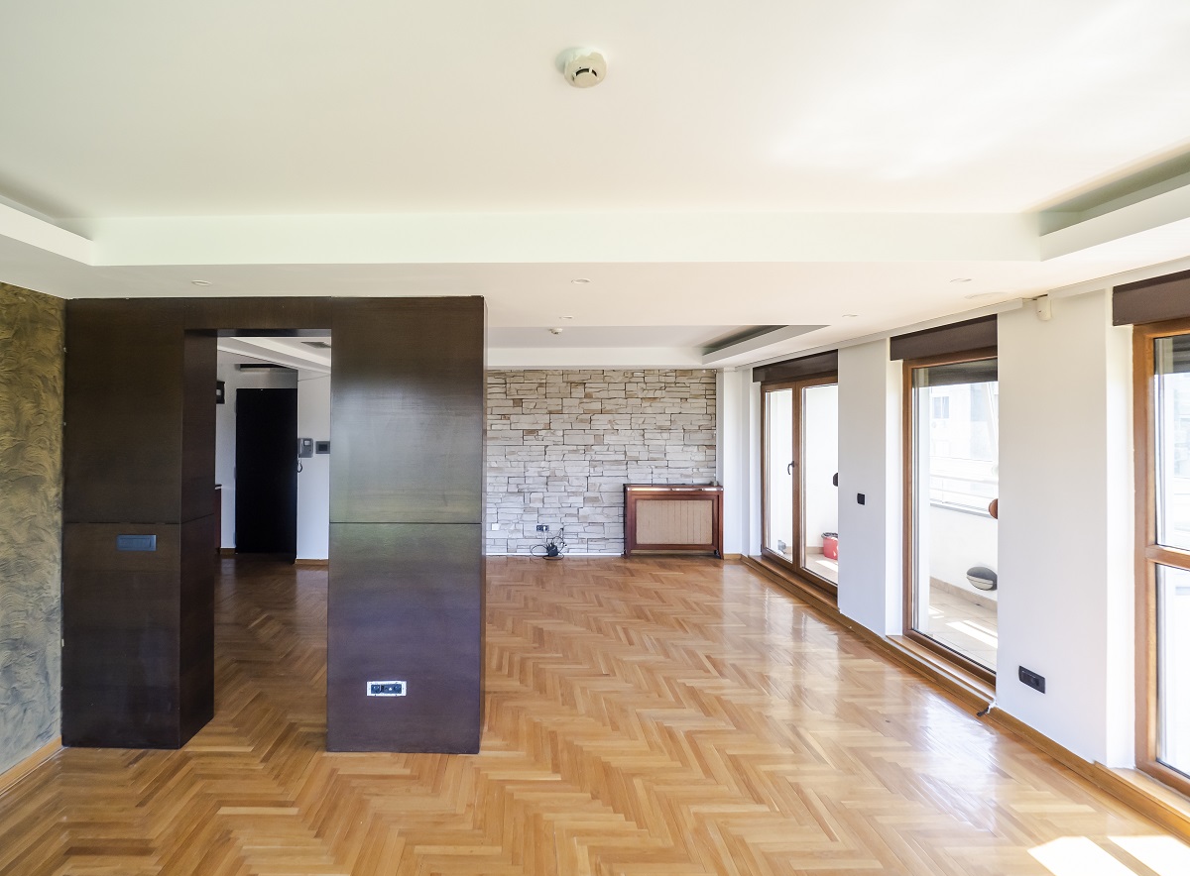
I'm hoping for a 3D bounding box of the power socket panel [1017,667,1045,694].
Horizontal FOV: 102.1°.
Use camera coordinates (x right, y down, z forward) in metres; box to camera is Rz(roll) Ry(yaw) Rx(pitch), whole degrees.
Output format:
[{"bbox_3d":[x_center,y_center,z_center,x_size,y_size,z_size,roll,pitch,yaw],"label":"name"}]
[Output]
[{"bbox_3d":[2.247,1.244,2.479,0.012,0.077,0.125,0,2,-8],"label":"power socket panel"}]

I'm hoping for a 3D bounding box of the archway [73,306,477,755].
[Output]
[{"bbox_3d":[-1.598,0.444,2.531,2.063,2.279,0.250,0,2,-1],"label":"archway"}]

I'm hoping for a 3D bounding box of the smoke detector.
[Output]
[{"bbox_3d":[-0.022,-0.833,1.085,0.098,0.038,0.098,0,2,0],"label":"smoke detector"}]

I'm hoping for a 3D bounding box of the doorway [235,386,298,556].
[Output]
[{"bbox_3d":[-4.113,0.416,6.079,0.819,2.087,0.080,0,2,-2],"label":"doorway"}]

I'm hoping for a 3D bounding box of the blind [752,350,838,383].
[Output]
[{"bbox_3d":[2.001,-0.704,4.805,0.100,0.168,1.578,0,2,-8],"label":"blind"}]

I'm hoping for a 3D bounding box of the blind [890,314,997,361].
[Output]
[{"bbox_3d":[2.253,-0.633,3.087,0.100,0.168,0.827,0,2,-8],"label":"blind"}]

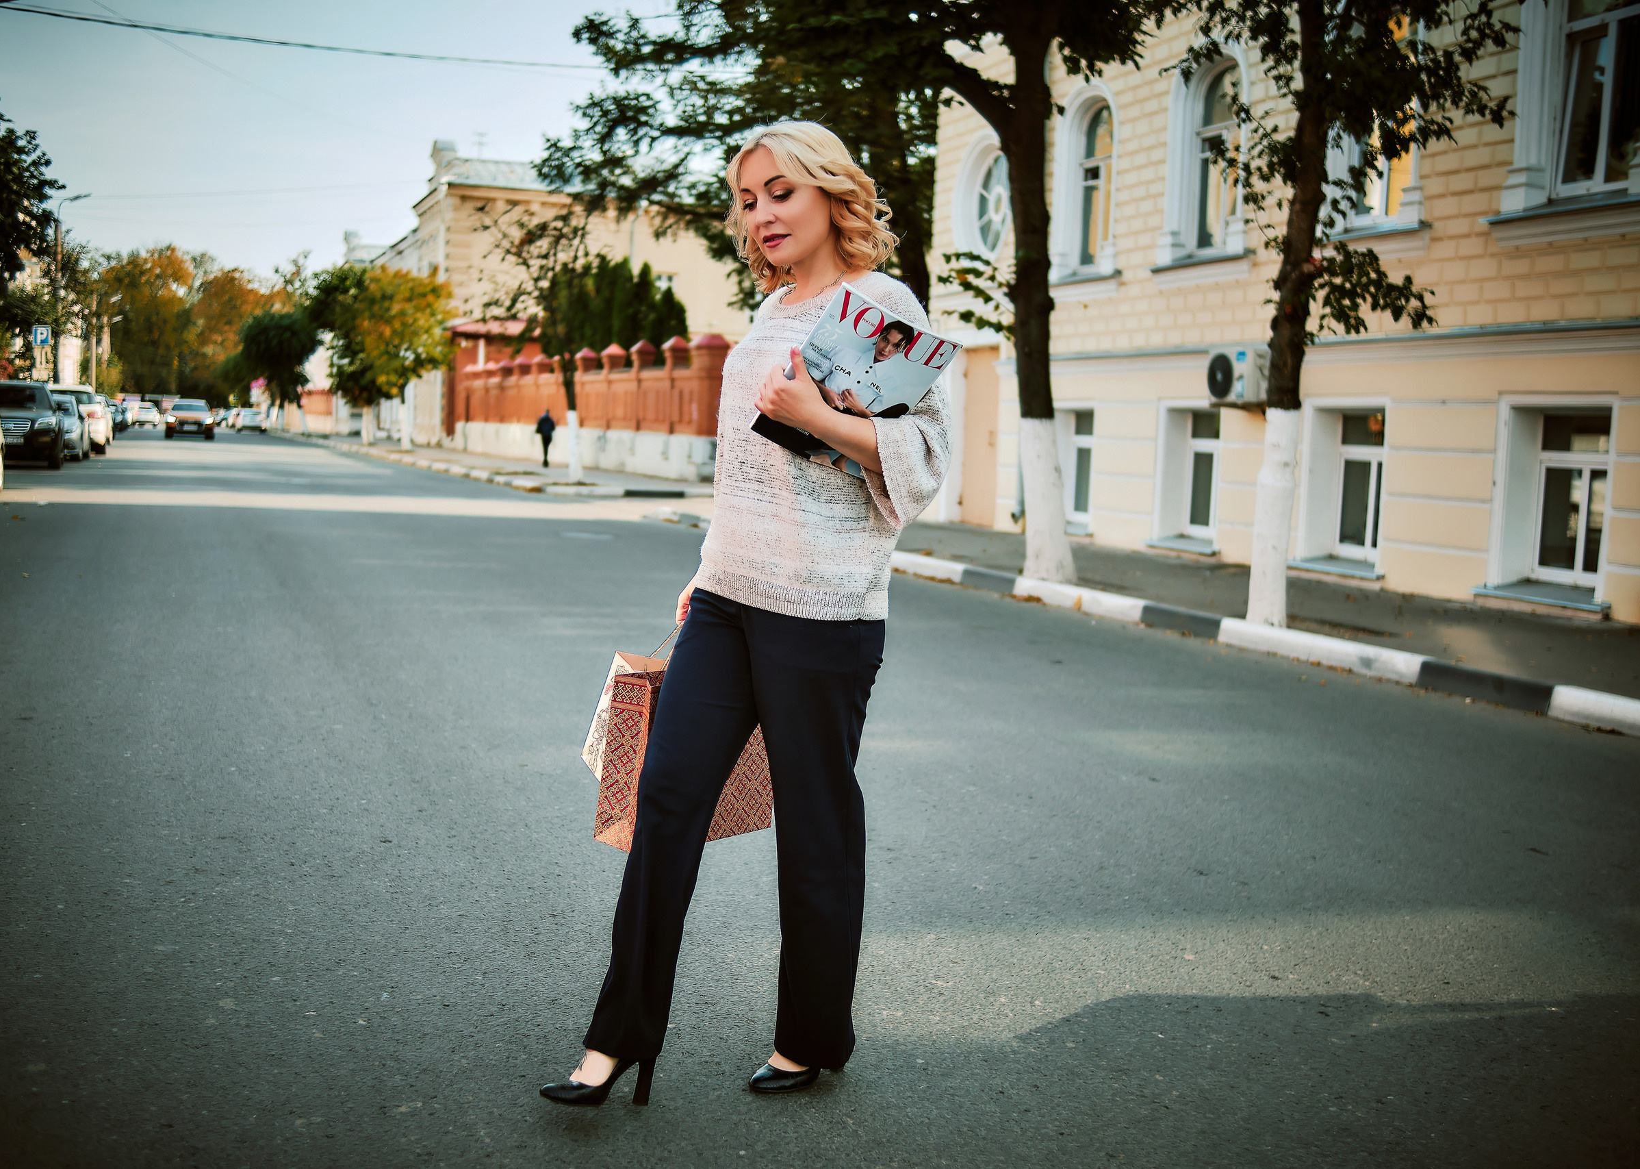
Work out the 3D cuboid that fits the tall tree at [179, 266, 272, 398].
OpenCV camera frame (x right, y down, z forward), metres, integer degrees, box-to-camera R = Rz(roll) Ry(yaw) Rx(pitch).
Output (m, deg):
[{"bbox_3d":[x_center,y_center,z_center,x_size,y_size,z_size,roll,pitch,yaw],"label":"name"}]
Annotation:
[{"bbox_3d":[-46.978,-19.242,135.000,7.490,11.930,8.000,3,5,0],"label":"tall tree"}]

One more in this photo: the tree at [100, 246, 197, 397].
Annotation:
[{"bbox_3d":[-53.217,-20.110,135.000,7.600,13.450,8.000,3,5,0],"label":"tree"}]

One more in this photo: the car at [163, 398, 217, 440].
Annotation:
[{"bbox_3d":[-24.134,-6.309,65.324,1.830,1.530,4.400,1,5,-21],"label":"car"}]

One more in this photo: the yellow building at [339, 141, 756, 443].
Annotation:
[{"bbox_3d":[-14.687,-13.481,88.867,15.000,12.300,36.000,1,5,-21],"label":"yellow building"}]

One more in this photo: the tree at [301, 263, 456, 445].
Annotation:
[{"bbox_3d":[-15.033,-7.848,58.000,5.130,6.150,5.200,3,5,0],"label":"tree"}]

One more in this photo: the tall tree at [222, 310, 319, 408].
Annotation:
[{"bbox_3d":[-27.071,-10.624,84.000,4.790,5.800,5.000,3,5,0],"label":"tall tree"}]

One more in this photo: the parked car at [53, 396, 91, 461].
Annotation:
[{"bbox_3d":[-16.670,-3.443,36.606,1.760,1.440,4.400,1,5,-21],"label":"parked car"}]

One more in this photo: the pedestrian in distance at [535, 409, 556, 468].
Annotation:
[{"bbox_3d":[-7.251,-3.848,45.000,0.500,1.560,0.420,1,5,-21],"label":"pedestrian in distance"}]

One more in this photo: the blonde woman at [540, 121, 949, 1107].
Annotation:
[{"bbox_3d":[-0.146,0.075,2.971,0.500,1.735,0.540,-2,7,-42],"label":"blonde woman"}]

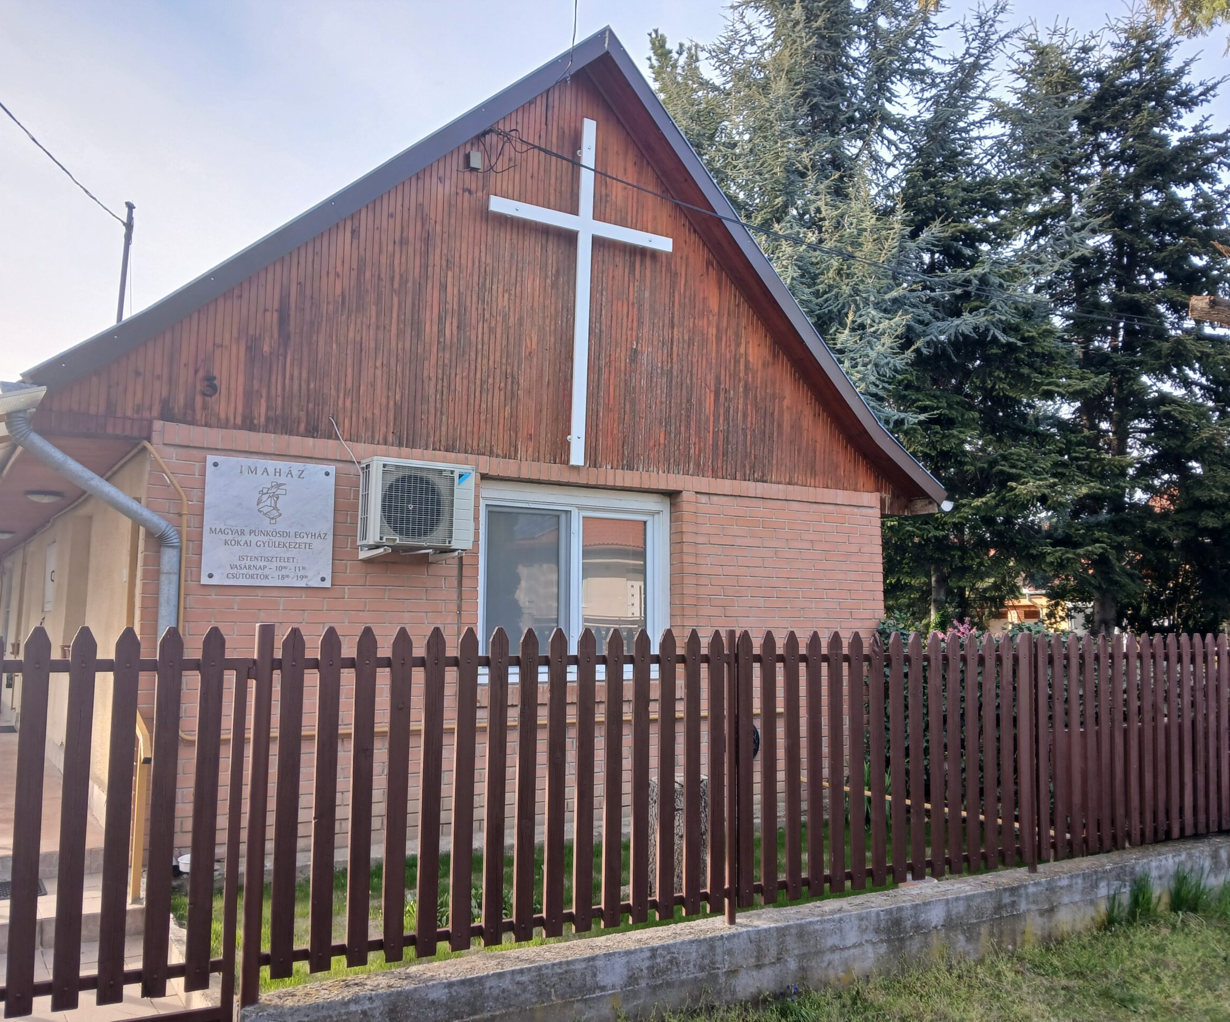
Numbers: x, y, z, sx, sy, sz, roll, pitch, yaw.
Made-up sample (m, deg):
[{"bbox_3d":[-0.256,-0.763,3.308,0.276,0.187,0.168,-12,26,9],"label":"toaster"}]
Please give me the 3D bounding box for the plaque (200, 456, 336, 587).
[{"bbox_3d":[-2.087,0.076,6.190,0.760,0.760,0.040,4,-8,-31],"label":"plaque"}]

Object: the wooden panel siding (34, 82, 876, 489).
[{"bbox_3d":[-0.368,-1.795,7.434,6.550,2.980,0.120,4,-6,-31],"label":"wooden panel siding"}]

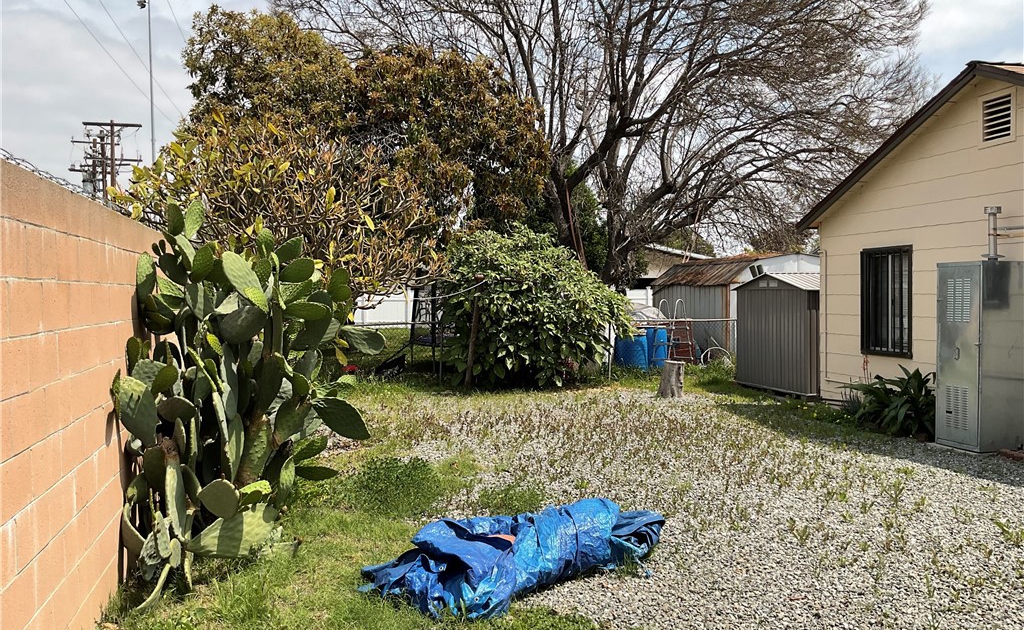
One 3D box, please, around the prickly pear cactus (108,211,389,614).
[{"bbox_3d":[-1.627,0.397,5.444,1.400,2.150,1.800,-1,2,-15],"label":"prickly pear cactus"}]

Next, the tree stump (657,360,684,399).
[{"bbox_3d":[2.393,0.951,12.950,0.390,0.570,0.390,-1,2,-15],"label":"tree stump"}]

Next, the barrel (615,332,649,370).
[{"bbox_3d":[2.243,0.729,16.100,0.600,0.850,0.600,-1,2,0],"label":"barrel"}]

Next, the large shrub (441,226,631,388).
[{"bbox_3d":[0.416,-0.155,15.200,3.150,2.700,2.500,-1,2,-15],"label":"large shrub"}]

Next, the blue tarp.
[{"bbox_3d":[-0.043,1.305,4.764,1.660,0.340,0.760,-1,2,-15],"label":"blue tarp"}]

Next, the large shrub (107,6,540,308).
[{"bbox_3d":[-2.600,-1.556,12.500,5.800,5.700,4.500,-1,2,-15],"label":"large shrub"}]

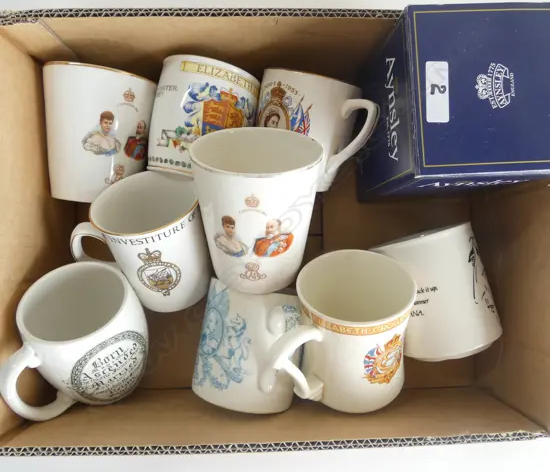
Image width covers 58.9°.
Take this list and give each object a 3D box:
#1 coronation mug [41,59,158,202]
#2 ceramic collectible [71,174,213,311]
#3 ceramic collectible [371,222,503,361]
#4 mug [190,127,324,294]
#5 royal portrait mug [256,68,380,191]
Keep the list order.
[{"bbox_3d":[-0.132,-0.071,0.367,0.086,0.086,0.093,8,94,0],"label":"coronation mug"},{"bbox_3d":[-0.102,0.010,0.381,0.107,0.080,0.090,-7,130,2],"label":"ceramic collectible"},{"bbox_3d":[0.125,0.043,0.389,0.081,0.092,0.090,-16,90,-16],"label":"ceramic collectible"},{"bbox_3d":[-0.012,-0.015,0.339,0.086,0.086,0.095,1,122,0],"label":"mug"},{"bbox_3d":[0.030,-0.078,0.381,0.100,0.078,0.082,17,101,28],"label":"royal portrait mug"}]

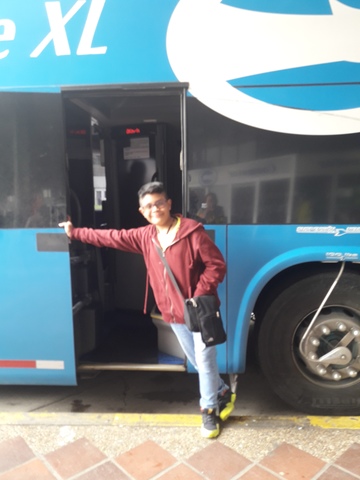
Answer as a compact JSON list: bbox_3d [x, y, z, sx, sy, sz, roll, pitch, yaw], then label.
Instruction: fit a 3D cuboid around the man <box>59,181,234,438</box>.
[{"bbox_3d":[-0.225,0.390,2.385,1.090,1.480,0.380,0,5,9],"label":"man"}]

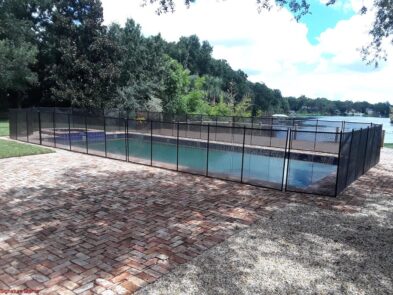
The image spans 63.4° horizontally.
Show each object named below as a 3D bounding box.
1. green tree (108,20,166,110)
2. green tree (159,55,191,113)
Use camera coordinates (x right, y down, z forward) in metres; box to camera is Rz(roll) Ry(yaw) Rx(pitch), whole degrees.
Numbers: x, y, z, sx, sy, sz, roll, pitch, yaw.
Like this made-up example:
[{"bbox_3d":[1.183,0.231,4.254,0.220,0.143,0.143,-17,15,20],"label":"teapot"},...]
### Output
[{"bbox_3d":[-4.800,-6.000,26.000,5.300,8.600,5.000,1,7,0],"label":"green tree"},{"bbox_3d":[-1.850,-5.050,28.000,3.000,5.900,3.000,1,7,0],"label":"green tree"}]

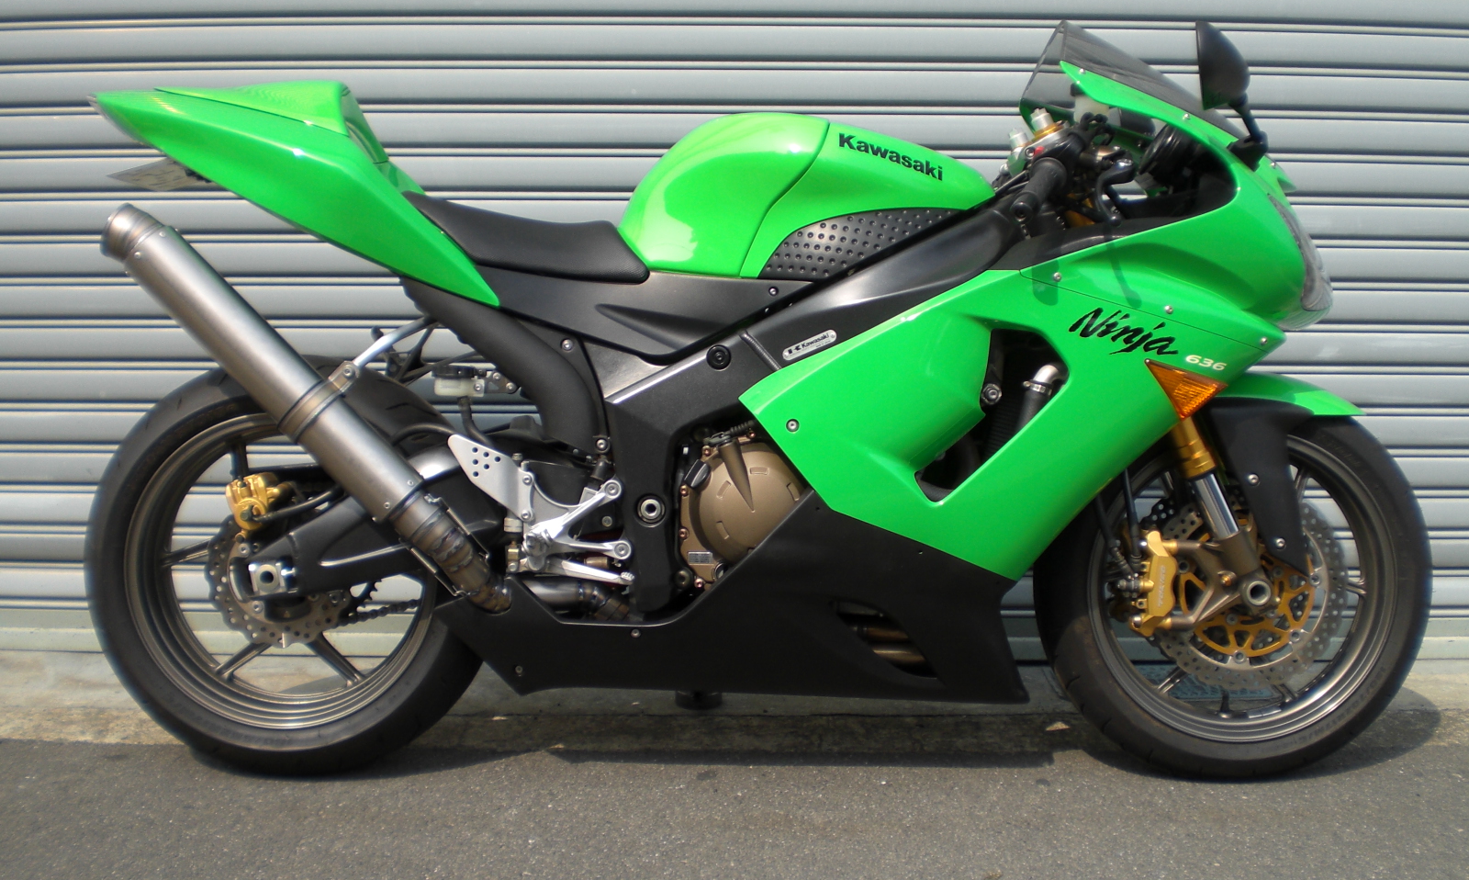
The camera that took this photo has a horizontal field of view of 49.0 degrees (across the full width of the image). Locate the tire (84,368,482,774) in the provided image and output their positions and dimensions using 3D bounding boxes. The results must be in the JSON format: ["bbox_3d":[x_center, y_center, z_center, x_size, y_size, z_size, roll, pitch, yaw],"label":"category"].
[{"bbox_3d":[-0.655,0.188,2.375,0.630,0.630,0.180,0,3,1],"label":"tire"}]

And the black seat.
[{"bbox_3d":[-0.293,-0.286,2.335,0.360,0.140,0.270,0,3,1],"label":"black seat"}]

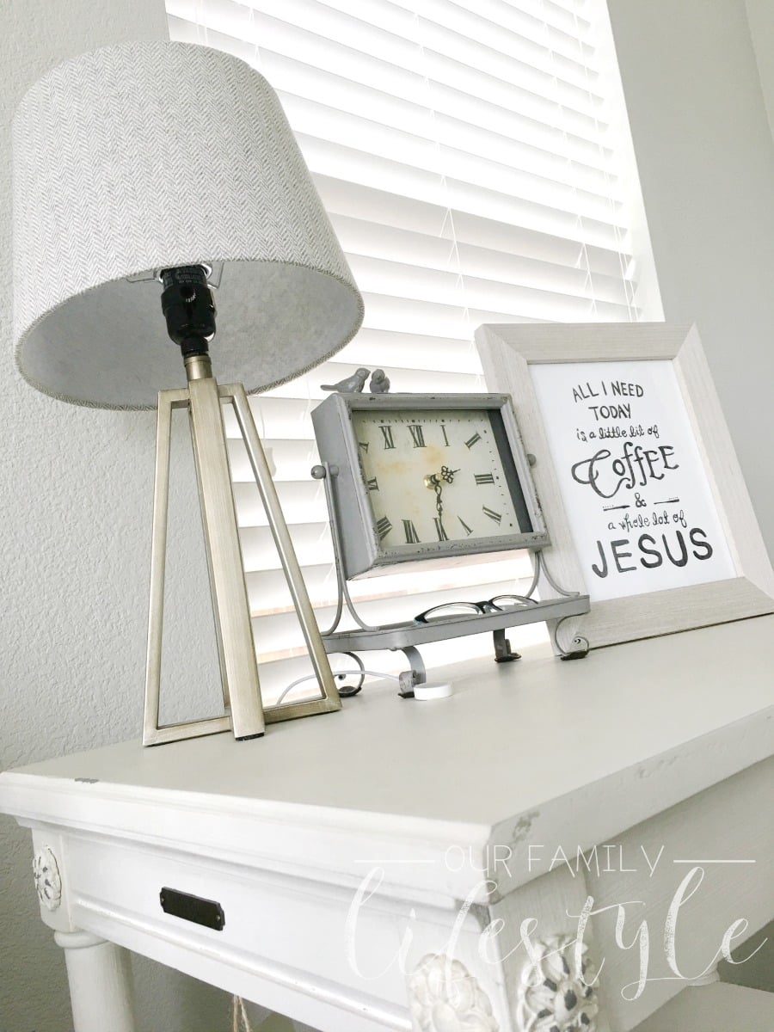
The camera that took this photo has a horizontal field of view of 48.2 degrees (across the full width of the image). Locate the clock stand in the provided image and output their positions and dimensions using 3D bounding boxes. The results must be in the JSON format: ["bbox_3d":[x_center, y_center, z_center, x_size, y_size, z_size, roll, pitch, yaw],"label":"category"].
[{"bbox_3d":[0.054,0.044,0.775,0.256,0.197,0.126,-5,-7,-34],"label":"clock stand"}]

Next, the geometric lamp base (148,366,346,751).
[{"bbox_3d":[-0.126,0.029,0.660,0.139,0.261,0.139,-8,-6,-12],"label":"geometric lamp base"}]

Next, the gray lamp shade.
[{"bbox_3d":[-0.168,-0.222,0.692,0.267,0.185,0.267,-11,-9,-13],"label":"gray lamp shade"}]

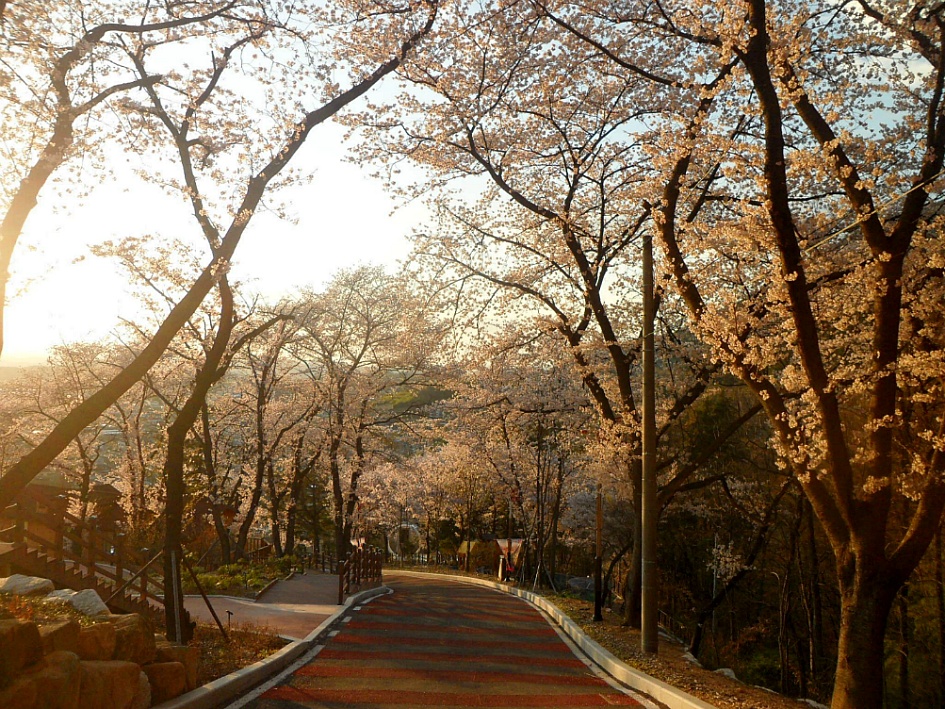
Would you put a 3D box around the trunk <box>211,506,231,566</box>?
[{"bbox_3d":[-8.200,5.950,24.000,0.420,2.050,0.380,-10,-1,0],"label":"trunk"}]

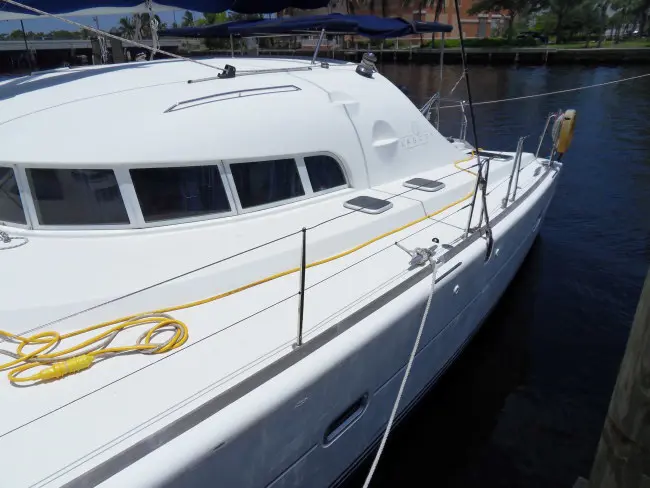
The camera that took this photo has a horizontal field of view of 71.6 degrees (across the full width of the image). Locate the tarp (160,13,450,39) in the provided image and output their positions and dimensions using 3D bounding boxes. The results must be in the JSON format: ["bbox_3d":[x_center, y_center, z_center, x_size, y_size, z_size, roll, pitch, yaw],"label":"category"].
[{"bbox_3d":[-0.437,-2.749,5.685,3.650,0.300,1.780,21,32,37],"label":"tarp"}]

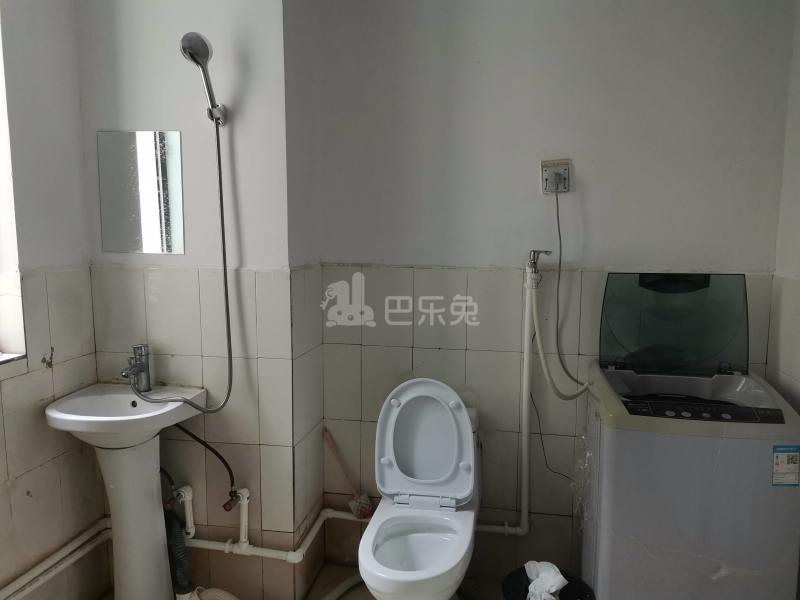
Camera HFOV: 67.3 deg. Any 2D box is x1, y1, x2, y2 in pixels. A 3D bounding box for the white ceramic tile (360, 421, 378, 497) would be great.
[{"bbox_3d":[-0.050,0.624,2.329,0.200,0.300,0.010,2,7,10],"label":"white ceramic tile"}]

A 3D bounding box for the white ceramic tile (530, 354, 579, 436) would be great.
[{"bbox_3d":[0.542,0.342,2.186,0.200,0.300,0.010,2,7,10],"label":"white ceramic tile"}]

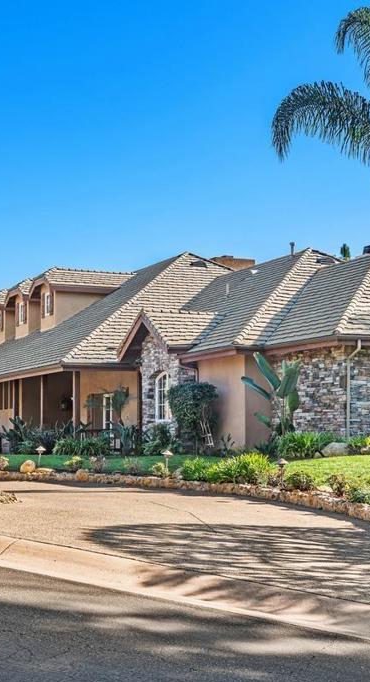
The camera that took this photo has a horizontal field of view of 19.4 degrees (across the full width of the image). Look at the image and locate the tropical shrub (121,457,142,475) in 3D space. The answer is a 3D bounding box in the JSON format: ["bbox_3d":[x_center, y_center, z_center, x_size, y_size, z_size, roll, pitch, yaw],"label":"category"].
[{"bbox_3d":[-1.119,2.615,22.600,0.430,0.390,0.410,0,-3,0],"label":"tropical shrub"}]

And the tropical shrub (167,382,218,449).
[{"bbox_3d":[0.217,2.202,31.300,1.480,2.050,1.400,-1,-4,0],"label":"tropical shrub"}]

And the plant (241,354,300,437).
[{"bbox_3d":[2.137,1.362,27.000,1.450,2.200,1.200,0,-3,0],"label":"plant"}]

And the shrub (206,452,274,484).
[{"bbox_3d":[1.019,2.384,20.200,1.270,0.620,1.000,0,-3,0],"label":"shrub"}]

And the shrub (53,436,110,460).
[{"bbox_3d":[-3.286,3.397,34.300,1.800,0.720,1.300,0,-4,-5],"label":"shrub"}]

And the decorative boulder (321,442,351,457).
[{"bbox_3d":[3.589,2.571,25.600,0.710,0.360,0.520,-1,-4,8],"label":"decorative boulder"}]

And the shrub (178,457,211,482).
[{"bbox_3d":[0.185,2.497,21.000,0.660,0.520,0.620,0,-3,0],"label":"shrub"}]

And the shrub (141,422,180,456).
[{"bbox_3d":[-0.718,3.008,33.000,1.250,1.080,1.200,0,-4,-1],"label":"shrub"}]

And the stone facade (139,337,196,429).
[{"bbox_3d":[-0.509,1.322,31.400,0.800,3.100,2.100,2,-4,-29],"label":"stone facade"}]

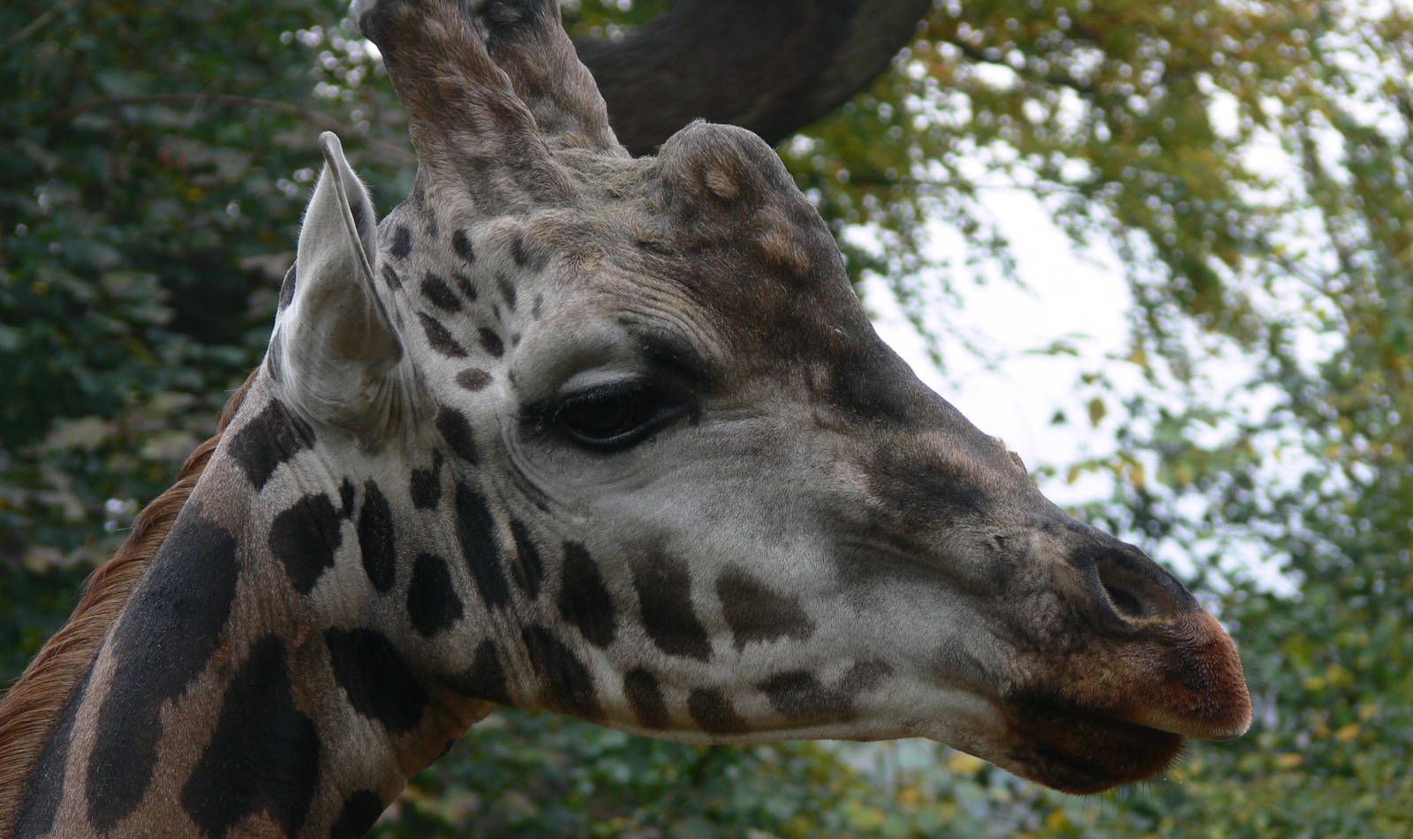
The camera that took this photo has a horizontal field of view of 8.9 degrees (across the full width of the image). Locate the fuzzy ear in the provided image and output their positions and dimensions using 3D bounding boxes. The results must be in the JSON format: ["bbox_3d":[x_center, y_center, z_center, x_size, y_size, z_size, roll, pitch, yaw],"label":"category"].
[{"bbox_3d":[-0.254,-0.094,6.300,0.088,0.210,0.085,-4,-2,6],"label":"fuzzy ear"}]

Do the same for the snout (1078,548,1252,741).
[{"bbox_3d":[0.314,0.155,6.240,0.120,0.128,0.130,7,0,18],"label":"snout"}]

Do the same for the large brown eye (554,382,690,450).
[{"bbox_3d":[-0.059,-0.002,6.270,0.093,0.048,0.045,0,-3,9],"label":"large brown eye"}]

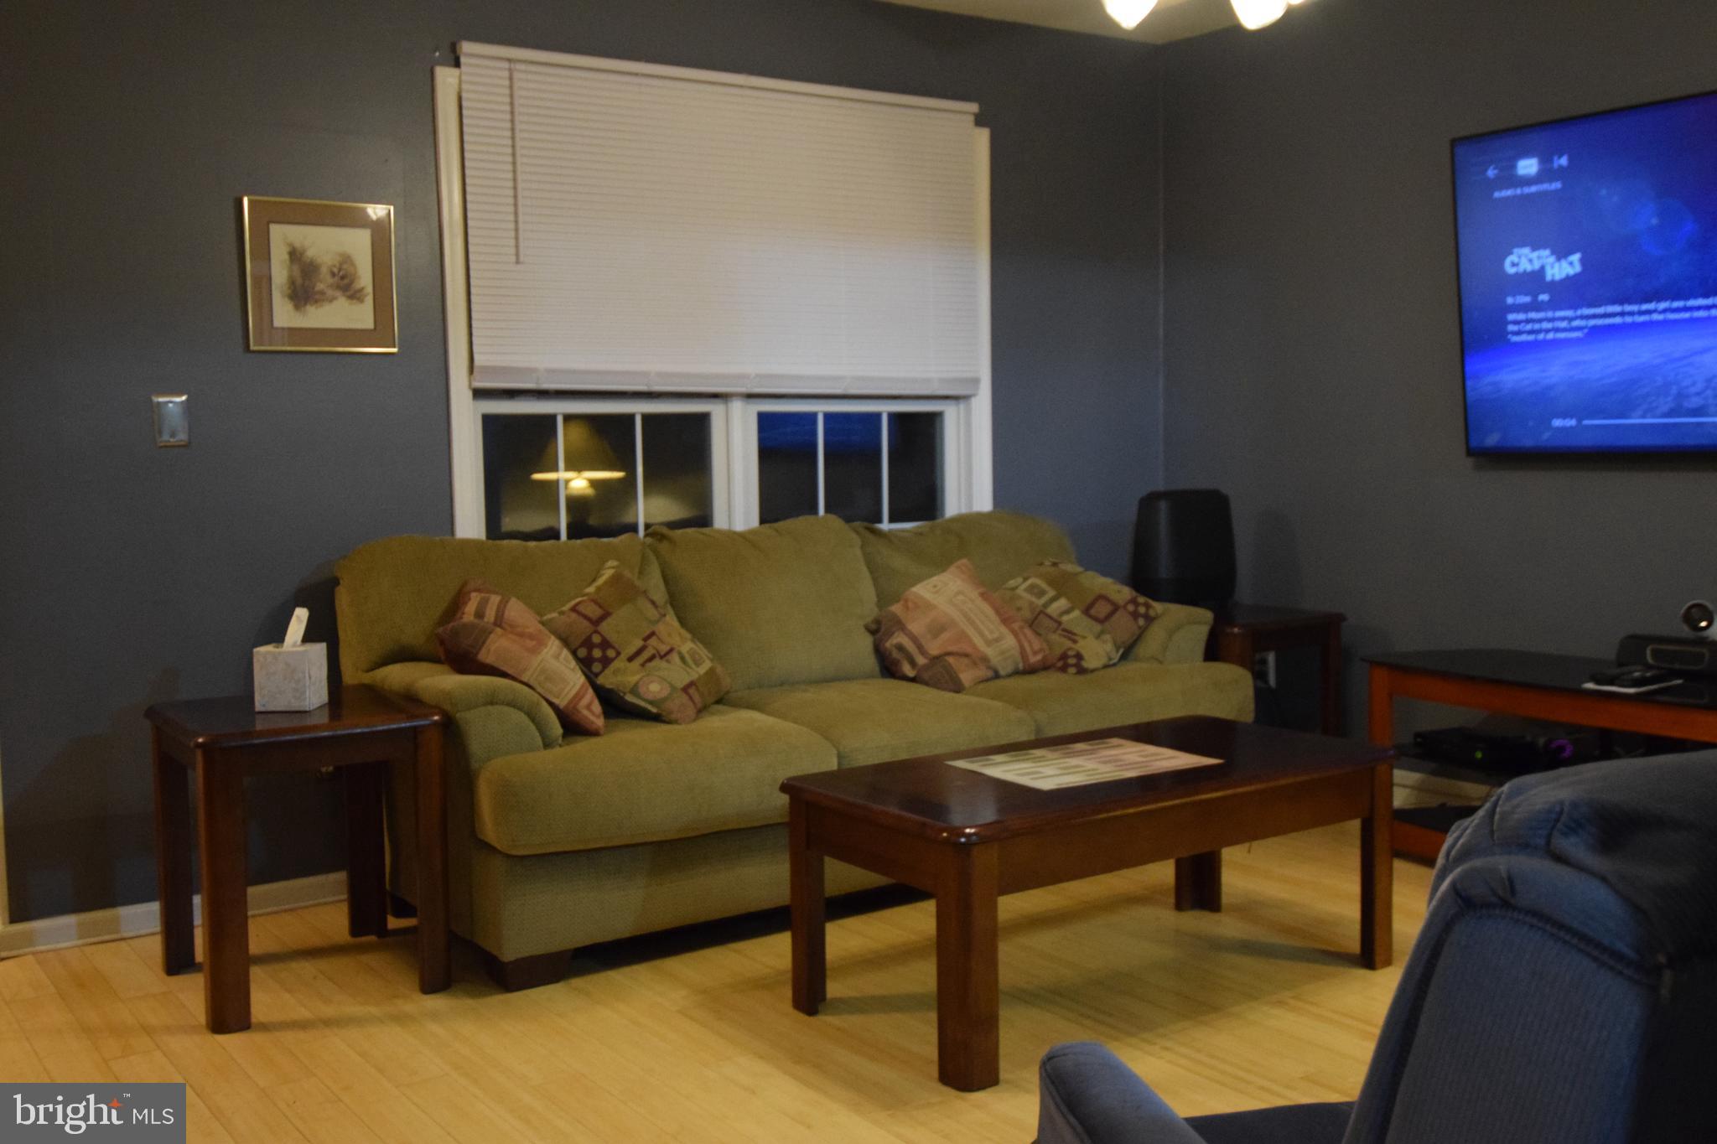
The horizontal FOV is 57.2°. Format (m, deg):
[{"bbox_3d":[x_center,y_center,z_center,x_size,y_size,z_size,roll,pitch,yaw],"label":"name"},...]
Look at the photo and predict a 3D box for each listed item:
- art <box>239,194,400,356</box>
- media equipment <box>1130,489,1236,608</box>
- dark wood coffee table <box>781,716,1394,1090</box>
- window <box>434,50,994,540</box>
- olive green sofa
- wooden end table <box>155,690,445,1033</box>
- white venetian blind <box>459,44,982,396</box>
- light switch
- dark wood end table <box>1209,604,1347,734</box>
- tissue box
[{"bbox_3d":[-1.308,-0.722,3.853,0.352,0.362,0.025,-4,6,-32],"label":"art"},{"bbox_3d":[0.984,-0.060,4.800,0.305,0.370,0.250,-1,5,4],"label":"media equipment"},{"bbox_3d":[0.493,0.625,3.245,1.185,0.467,0.580,-4,6,-32],"label":"dark wood coffee table"},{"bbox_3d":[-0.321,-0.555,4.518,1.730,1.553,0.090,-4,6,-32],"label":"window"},{"bbox_3d":[-0.086,0.328,4.108,2.290,0.935,0.900,-4,6,-32],"label":"olive green sofa"},{"bbox_3d":[-1.207,0.584,3.386,0.505,0.588,0.540,-4,6,-32],"label":"wooden end table"},{"bbox_3d":[-0.312,-0.941,4.439,1.633,0.885,0.055,-4,6,-32],"label":"white venetian blind"},{"bbox_3d":[-1.614,-0.354,3.693,0.073,0.121,0.010,-4,6,-32],"label":"light switch"},{"bbox_3d":[1.111,0.424,4.762,0.505,0.588,0.540,-4,6,-32],"label":"dark wood end table"},{"bbox_3d":[-1.213,0.224,3.365,0.117,0.134,0.112,-1,5,2],"label":"tissue box"}]

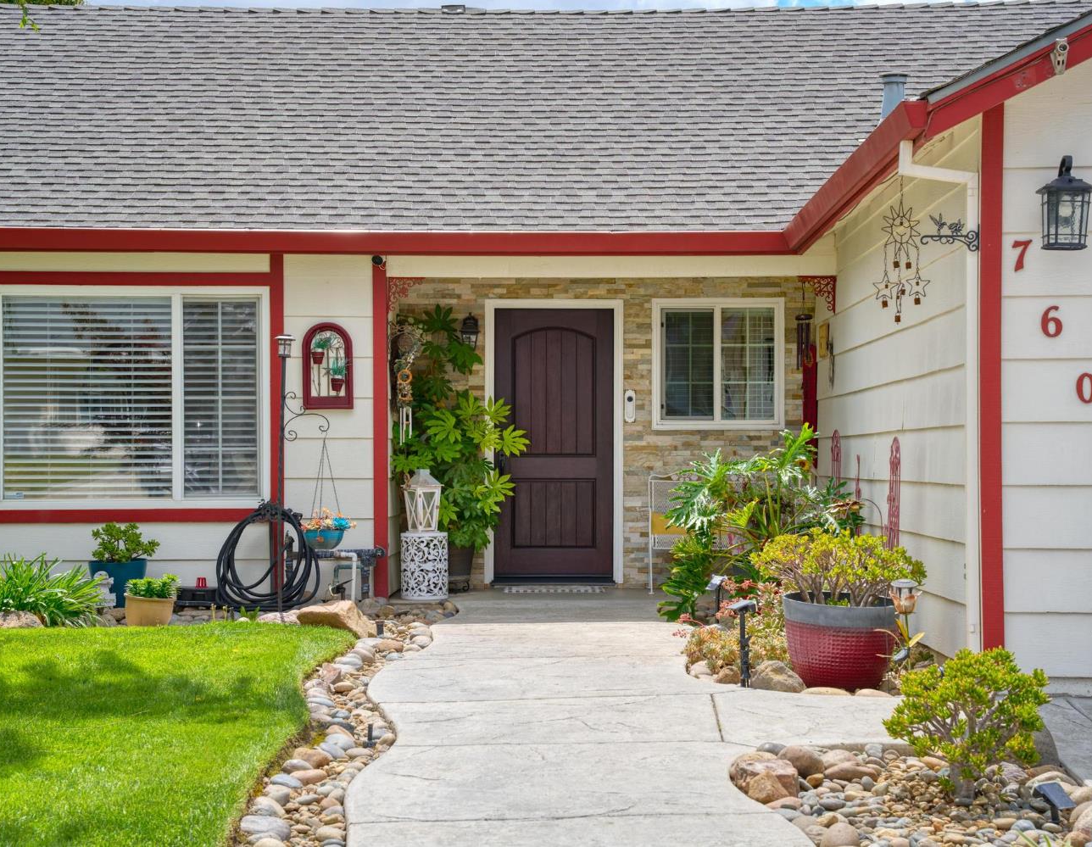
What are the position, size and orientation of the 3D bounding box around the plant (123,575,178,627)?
[{"bbox_3d":[-2.484,1.117,14.900,0.340,0.340,0.340,0,-1,1],"label":"plant"}]

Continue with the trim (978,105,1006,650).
[{"bbox_3d":[1.987,-0.135,10.550,0.093,2.570,0.030,0,-1,0],"label":"trim"}]

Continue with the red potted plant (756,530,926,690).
[{"bbox_3d":[1.372,0.867,11.000,0.780,0.745,0.740,0,-1,1],"label":"red potted plant"}]

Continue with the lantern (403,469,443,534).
[{"bbox_3d":[-0.859,0.534,16.500,0.210,0.452,0.210,1,-1,-35],"label":"lantern"}]

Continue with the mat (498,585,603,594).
[{"bbox_3d":[0.058,1.206,17.150,0.760,0.015,0.450,0,-1,0],"label":"mat"}]

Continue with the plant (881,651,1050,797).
[{"bbox_3d":[1.384,0.991,7.800,0.540,0.500,0.500,0,-1,0],"label":"plant"}]

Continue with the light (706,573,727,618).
[{"bbox_3d":[0.987,1.016,13.700,0.090,0.310,0.120,-1,-1,25],"label":"light"}]

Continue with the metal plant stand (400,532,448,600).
[{"bbox_3d":[-0.849,0.991,16.500,0.333,0.467,0.333,0,-1,1],"label":"metal plant stand"}]

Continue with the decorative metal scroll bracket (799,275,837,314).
[{"bbox_3d":[1.887,-0.897,16.430,0.265,0.270,0.020,0,-1,1],"label":"decorative metal scroll bracket"}]

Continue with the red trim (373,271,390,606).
[{"bbox_3d":[-1.136,0.038,16.300,0.092,2.330,0.030,0,-1,0],"label":"red trim"}]

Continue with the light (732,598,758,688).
[{"bbox_3d":[0.894,0.991,10.700,0.130,0.400,0.100,0,-1,-28],"label":"light"}]

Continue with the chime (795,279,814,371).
[{"bbox_3d":[1.812,-0.694,16.600,0.125,0.640,0.125,0,-1,0],"label":"chime"}]

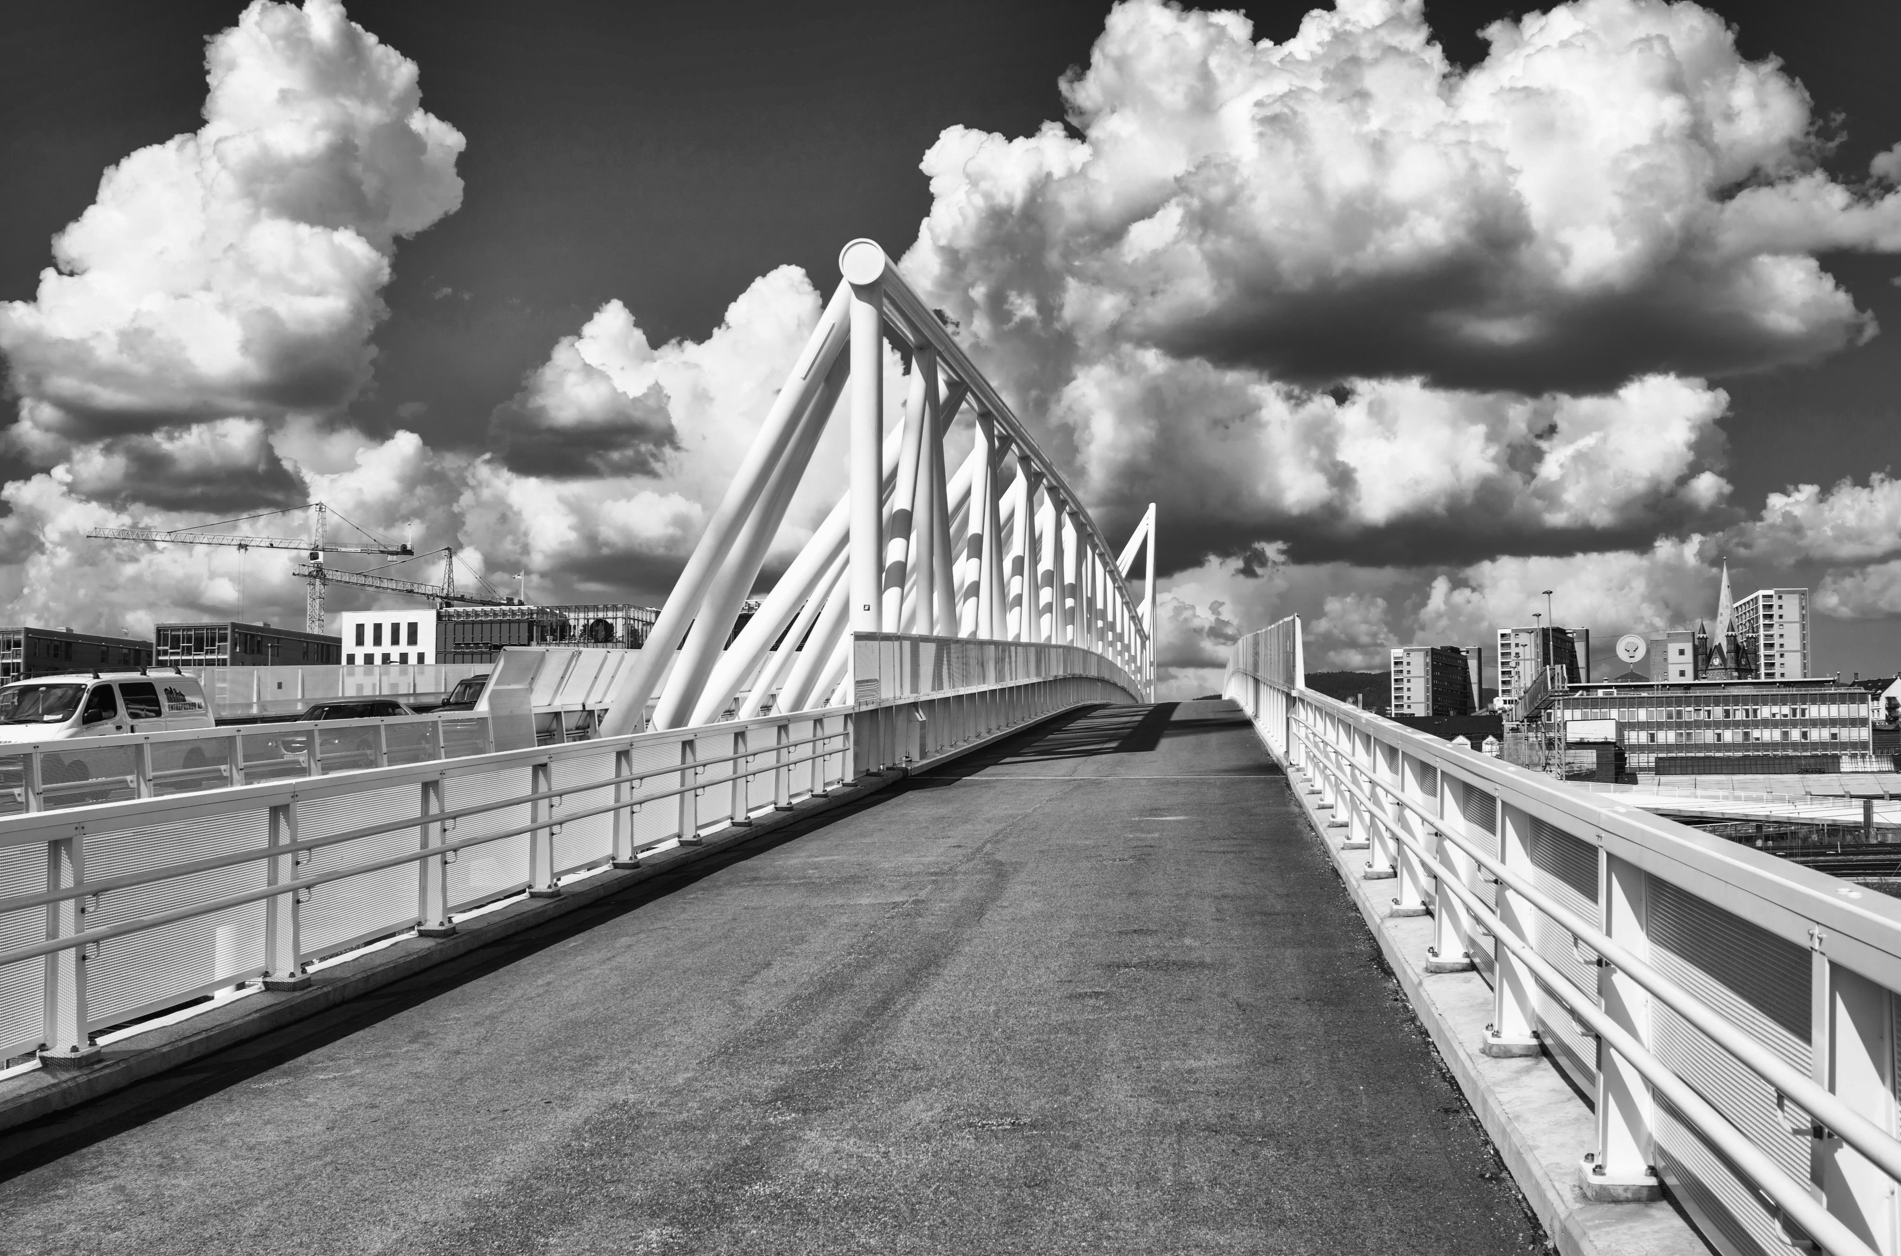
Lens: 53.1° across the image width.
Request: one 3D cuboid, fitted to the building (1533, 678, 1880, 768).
[{"bbox_3d":[106.070,13.950,270.230,42.500,13.000,14.000,-1,-3,12],"label":"building"}]

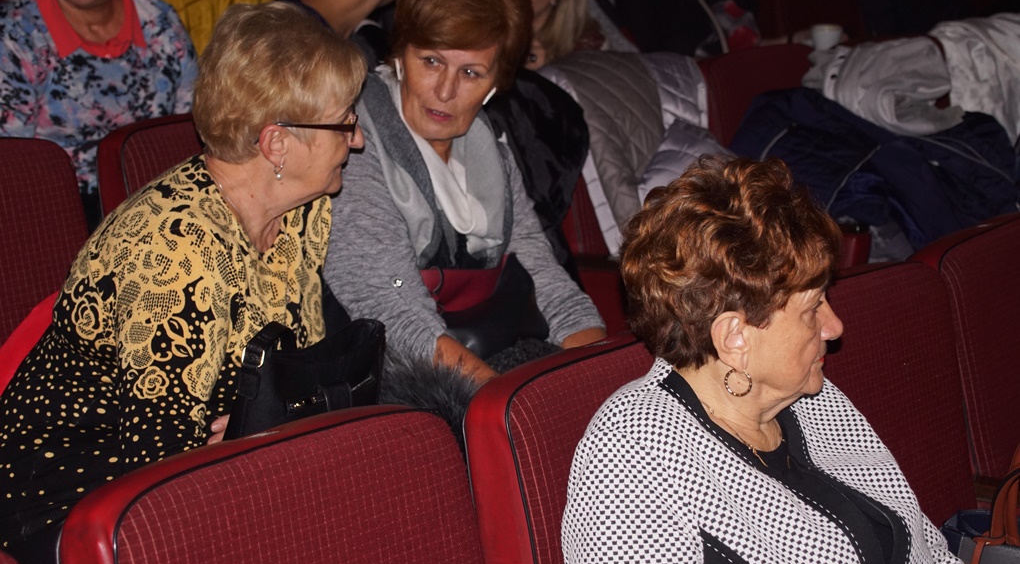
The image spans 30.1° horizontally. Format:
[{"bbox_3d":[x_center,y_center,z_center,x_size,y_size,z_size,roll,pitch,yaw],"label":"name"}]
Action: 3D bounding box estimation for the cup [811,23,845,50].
[{"bbox_3d":[0.769,-0.590,4.600,0.083,0.067,0.081,0,10,0],"label":"cup"}]

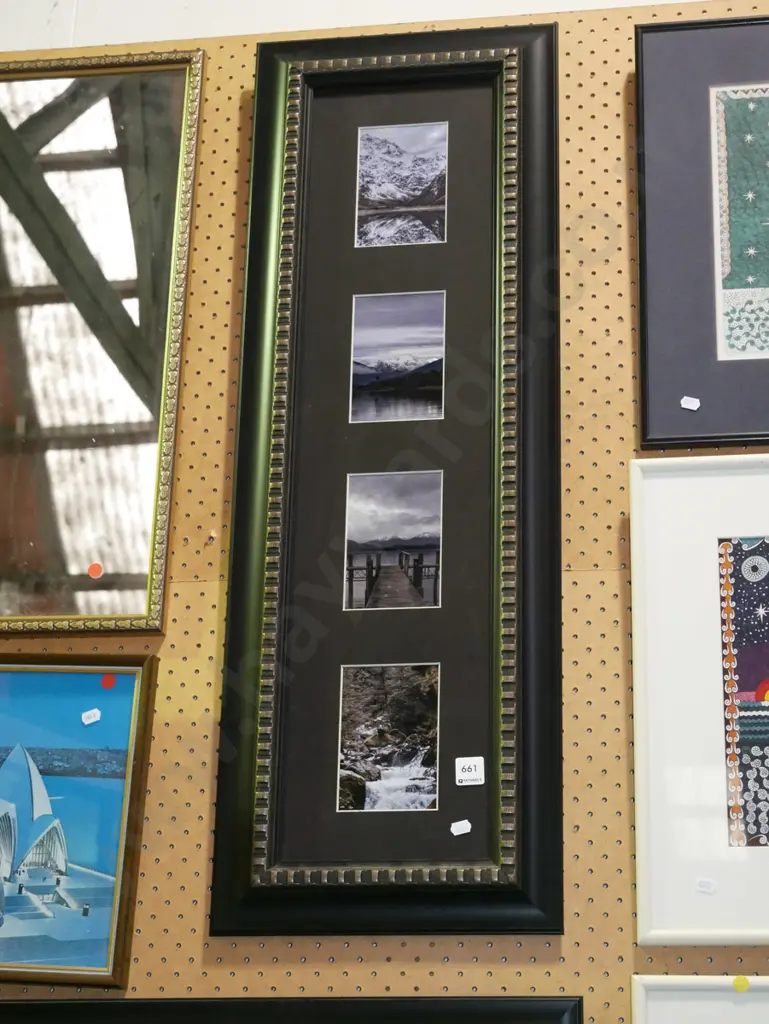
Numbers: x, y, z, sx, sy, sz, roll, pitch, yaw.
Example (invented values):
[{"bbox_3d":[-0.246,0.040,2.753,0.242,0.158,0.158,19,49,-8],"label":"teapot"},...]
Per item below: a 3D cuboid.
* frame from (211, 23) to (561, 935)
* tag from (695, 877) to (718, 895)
[{"bbox_3d":[0.011,-0.062,2.013,0.310,0.916,0.030,-2,-22,9],"label":"frame"},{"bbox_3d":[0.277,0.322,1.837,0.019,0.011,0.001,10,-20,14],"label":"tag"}]

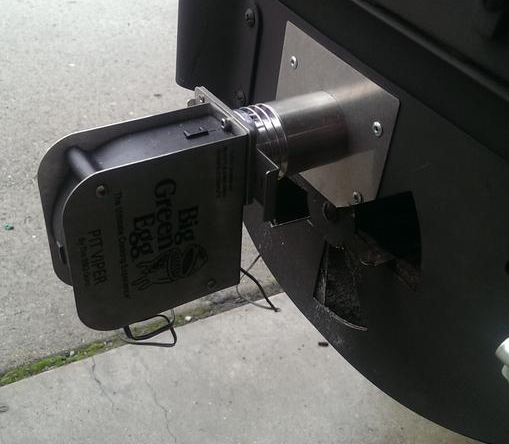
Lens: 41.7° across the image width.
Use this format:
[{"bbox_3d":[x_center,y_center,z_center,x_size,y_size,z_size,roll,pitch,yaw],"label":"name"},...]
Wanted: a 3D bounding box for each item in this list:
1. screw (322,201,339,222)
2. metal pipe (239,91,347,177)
[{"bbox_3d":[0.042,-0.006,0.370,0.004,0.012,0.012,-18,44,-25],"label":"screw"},{"bbox_3d":[0.015,-0.043,0.341,0.053,0.038,0.038,-17,43,-25],"label":"metal pipe"}]

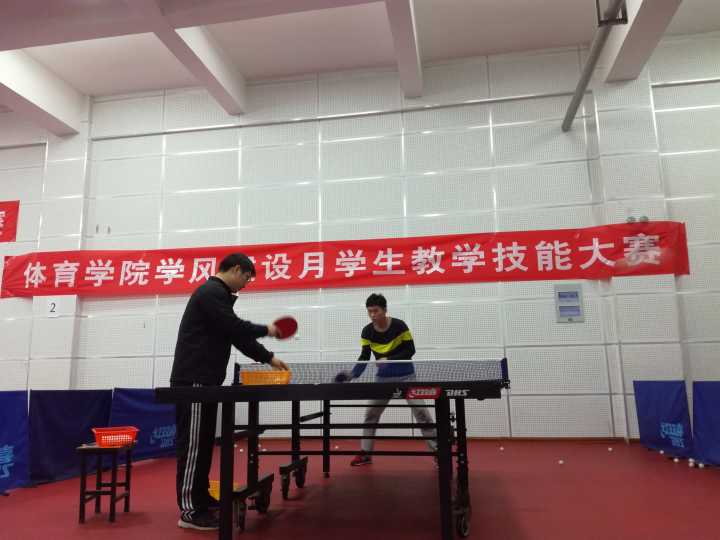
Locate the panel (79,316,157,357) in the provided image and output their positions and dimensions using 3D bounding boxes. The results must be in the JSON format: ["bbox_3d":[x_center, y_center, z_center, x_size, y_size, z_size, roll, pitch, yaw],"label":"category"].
[{"bbox_3d":[-3.457,0.942,8.000,1.192,0.592,0.030,-3,-10,9],"label":"panel"}]

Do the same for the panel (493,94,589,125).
[{"bbox_3d":[2.379,-2.138,7.581,1.200,0.338,0.050,-3,-10,10],"label":"panel"}]

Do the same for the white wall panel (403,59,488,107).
[{"bbox_3d":[1.190,-2.601,7.940,1.208,0.644,0.050,-3,-10,10],"label":"white wall panel"}]

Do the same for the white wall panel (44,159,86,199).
[{"bbox_3d":[-4.447,-1.377,8.480,0.675,0.593,0.050,-3,-10,10],"label":"white wall panel"}]

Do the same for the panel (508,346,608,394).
[{"bbox_3d":[2.457,1.253,7.035,1.208,0.600,0.050,-3,-10,10],"label":"panel"}]

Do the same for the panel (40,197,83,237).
[{"bbox_3d":[-4.436,-0.793,8.376,0.675,0.593,0.050,-3,-10,10],"label":"panel"}]

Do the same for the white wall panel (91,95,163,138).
[{"bbox_3d":[-3.570,-2.363,8.743,1.208,0.644,0.050,-3,-10,10],"label":"white wall panel"}]

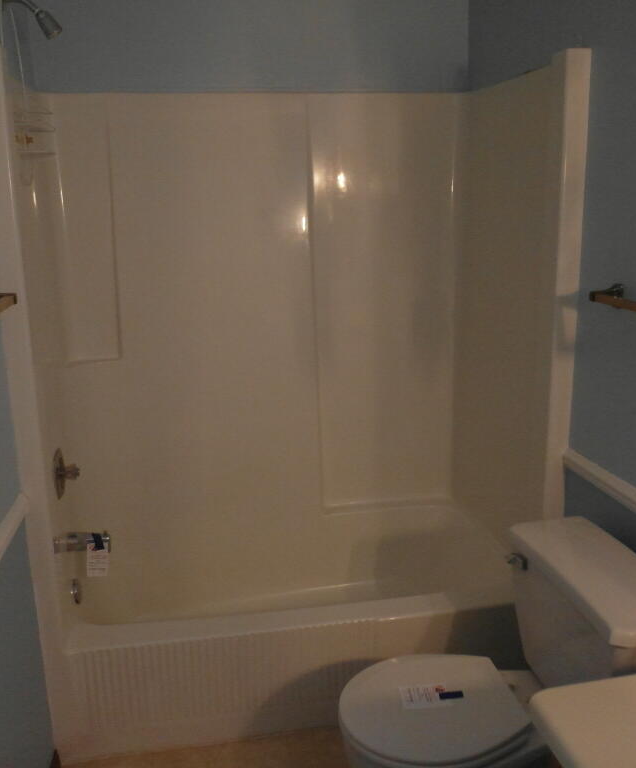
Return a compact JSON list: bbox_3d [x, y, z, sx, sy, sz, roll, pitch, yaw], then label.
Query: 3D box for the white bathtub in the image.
[{"bbox_3d":[-0.068,0.785,2.486,1.484,0.385,0.780,-4,14,-10],"label":"white bathtub"}]

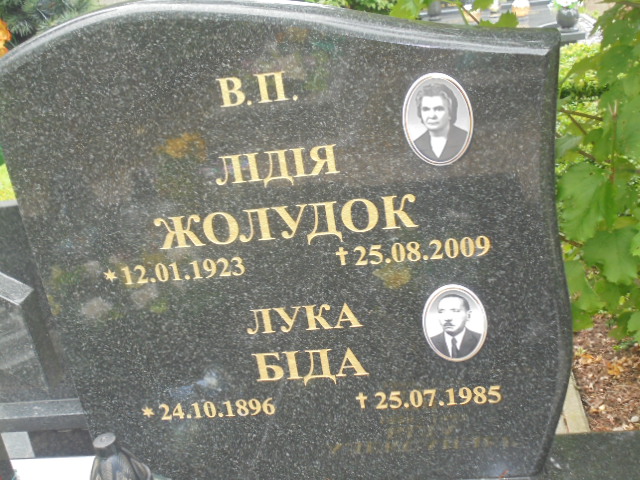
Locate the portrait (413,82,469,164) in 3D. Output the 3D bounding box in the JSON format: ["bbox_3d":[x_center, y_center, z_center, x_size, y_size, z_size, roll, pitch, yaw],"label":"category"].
[{"bbox_3d":[0.152,-0.145,1.002,0.070,0.105,0.010,-5,20,9],"label":"portrait"}]

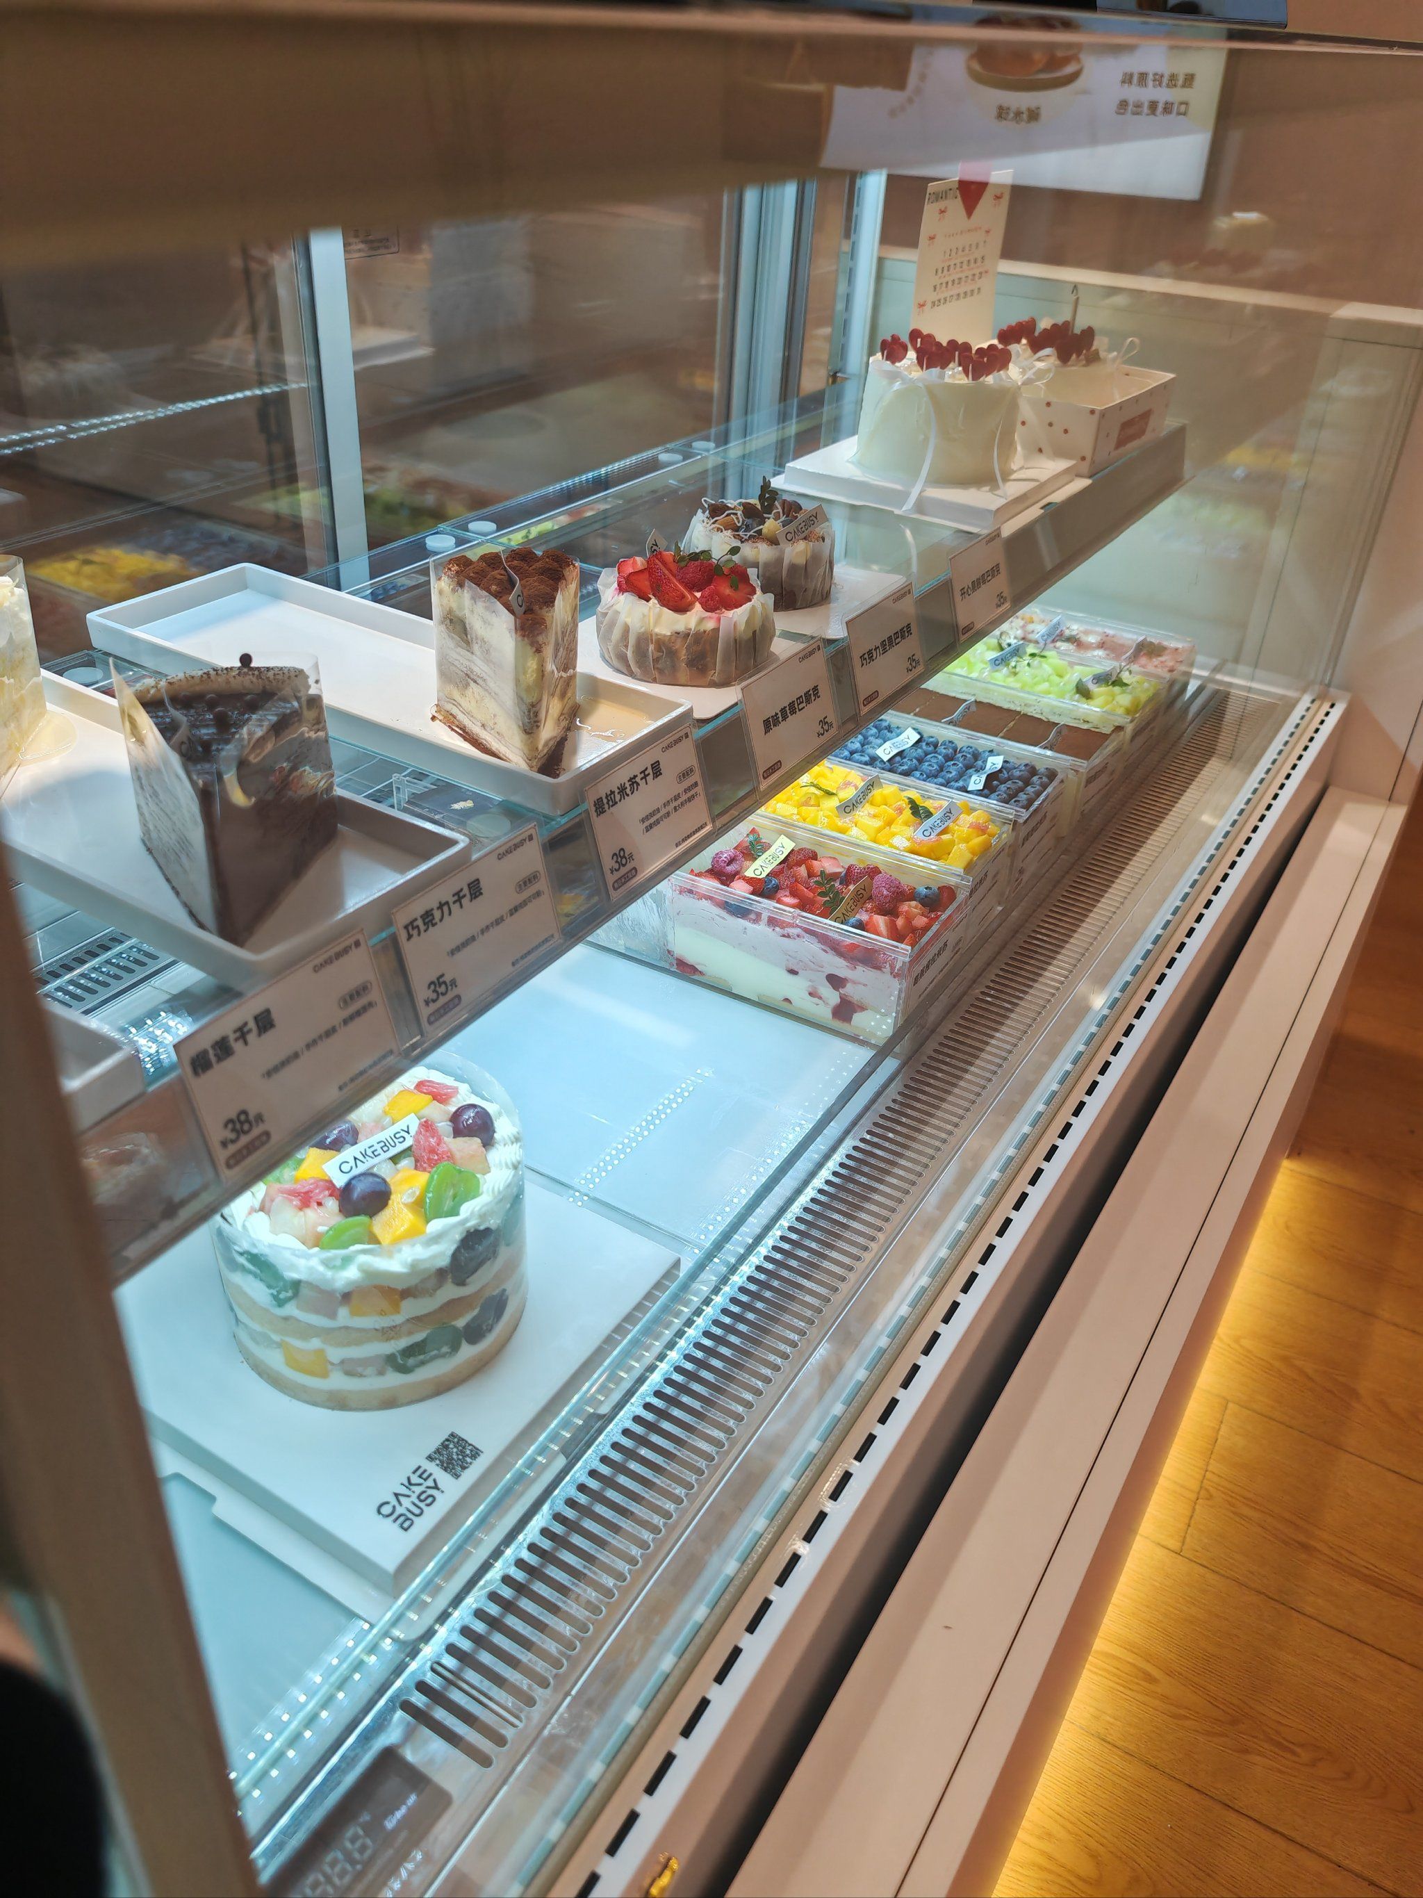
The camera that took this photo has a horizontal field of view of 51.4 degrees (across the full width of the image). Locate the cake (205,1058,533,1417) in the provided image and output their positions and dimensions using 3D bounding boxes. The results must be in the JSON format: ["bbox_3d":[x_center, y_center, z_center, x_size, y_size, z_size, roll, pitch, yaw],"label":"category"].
[{"bbox_3d":[-0.170,0.143,0.756,0.153,0.096,0.153,3,32,-2],"label":"cake"}]

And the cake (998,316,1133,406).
[{"bbox_3d":[0.331,-0.551,1.435,0.126,0.108,0.126,20,36,24],"label":"cake"}]

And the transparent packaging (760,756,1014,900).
[{"bbox_3d":[0.139,-0.071,1.175,0.178,0.076,0.115,20,36,24],"label":"transparent packaging"}]

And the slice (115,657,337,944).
[{"bbox_3d":[-0.208,-0.067,0.638,0.092,0.088,0.107,-6,34,-14],"label":"slice"}]

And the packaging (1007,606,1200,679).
[{"bbox_3d":[0.383,-0.281,1.529,0.178,0.076,0.115,20,36,24],"label":"packaging"}]

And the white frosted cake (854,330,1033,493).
[{"bbox_3d":[0.199,-0.475,1.282,0.132,0.110,0.132,20,36,24],"label":"white frosted cake"}]

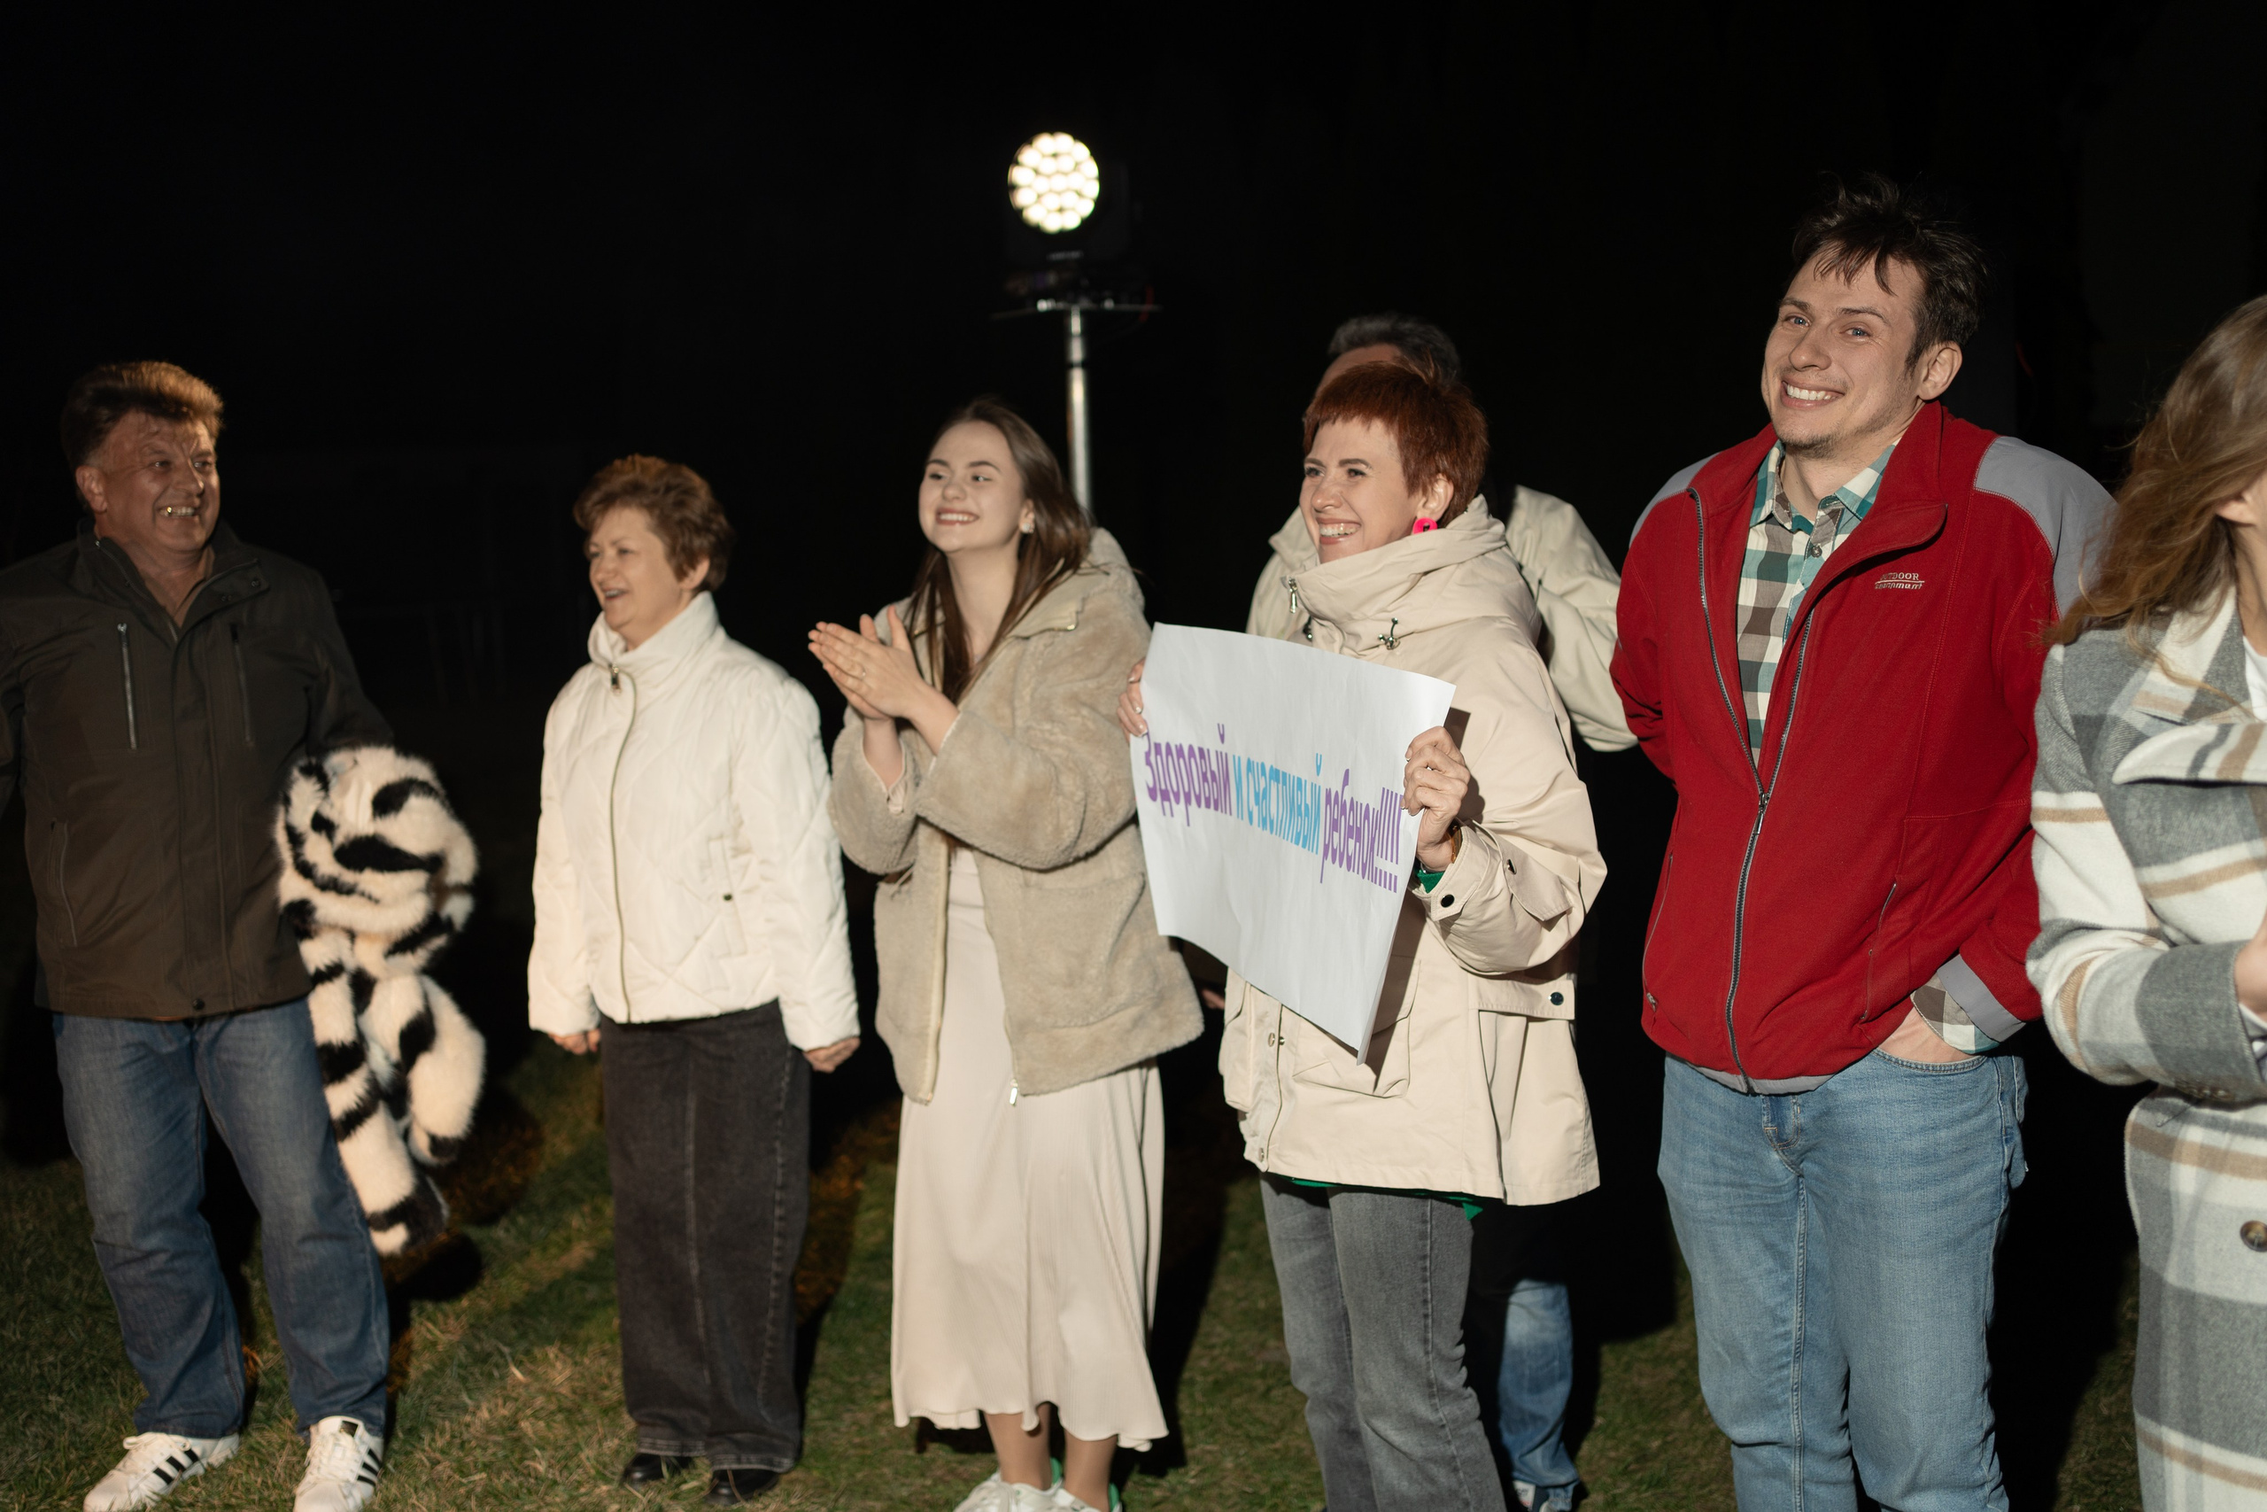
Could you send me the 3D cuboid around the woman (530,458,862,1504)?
[{"bbox_3d":[-0.687,0.345,3.400,0.560,1.610,0.360,1,6,28],"label":"woman"}]

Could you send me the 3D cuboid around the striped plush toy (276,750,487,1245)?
[{"bbox_3d":[-1.170,0.379,3.430,0.330,0.770,0.280,-3,6,-9],"label":"striped plush toy"}]

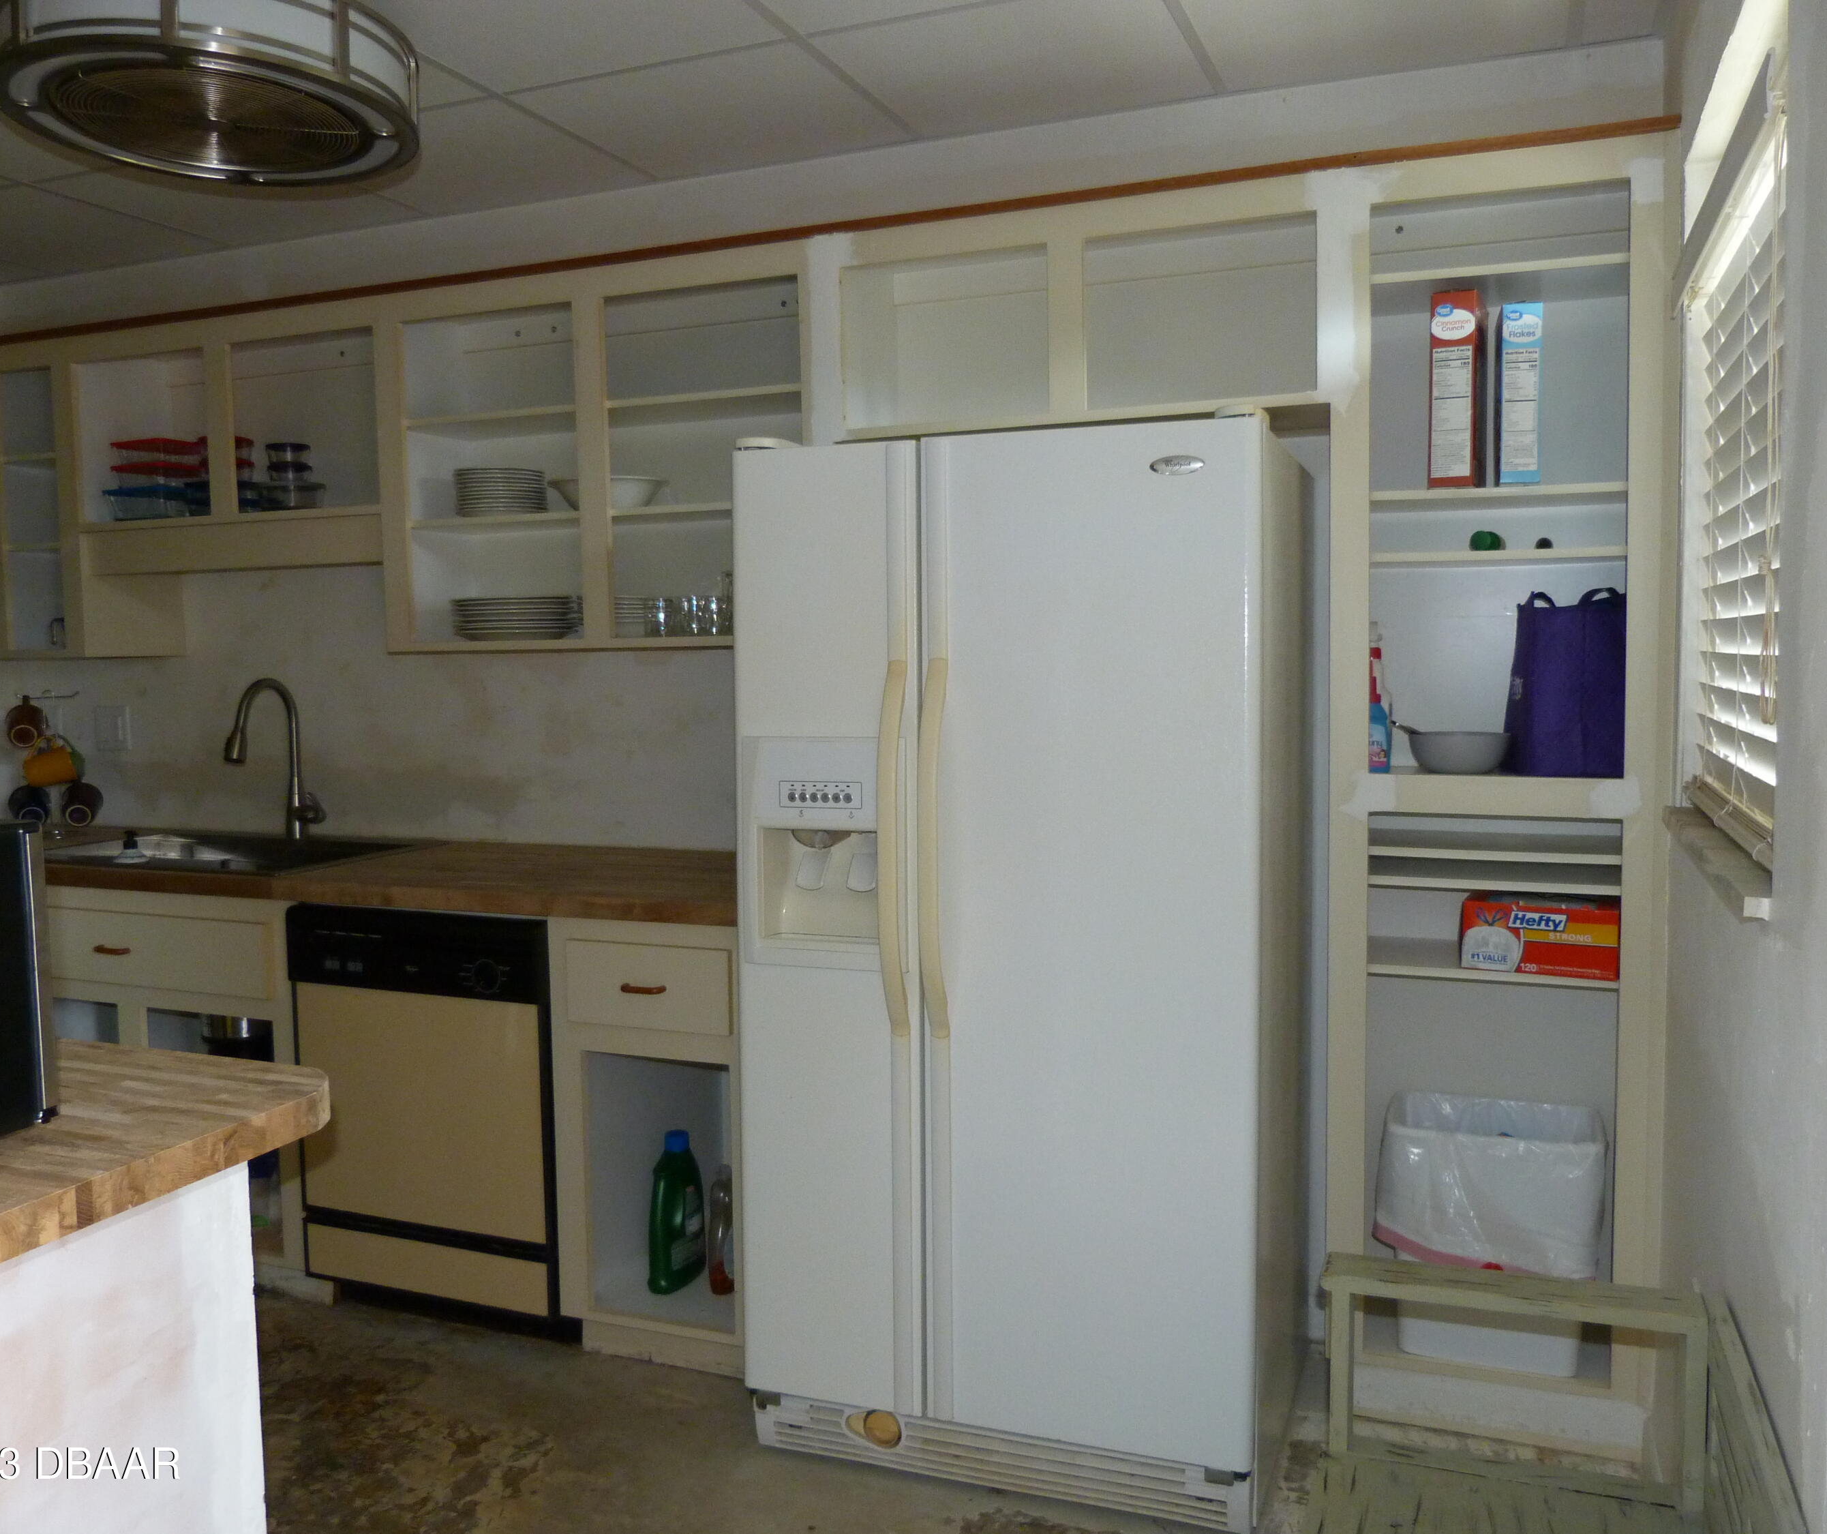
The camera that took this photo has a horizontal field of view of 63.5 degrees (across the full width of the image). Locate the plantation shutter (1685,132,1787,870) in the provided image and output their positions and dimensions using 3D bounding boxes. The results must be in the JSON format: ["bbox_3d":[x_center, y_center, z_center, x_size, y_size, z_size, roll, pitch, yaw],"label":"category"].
[{"bbox_3d":[0.944,-0.276,1.651,0.055,0.710,0.800,1,4,22],"label":"plantation shutter"}]

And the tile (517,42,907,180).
[{"bbox_3d":[-0.373,-1.245,2.817,0.608,0.020,0.516,1,4,22],"label":"tile"}]

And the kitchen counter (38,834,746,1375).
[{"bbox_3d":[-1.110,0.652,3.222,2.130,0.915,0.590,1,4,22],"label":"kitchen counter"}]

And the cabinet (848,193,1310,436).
[{"bbox_3d":[0.322,-0.787,2.683,0.883,0.370,0.305,1,4,22],"label":"cabinet"}]

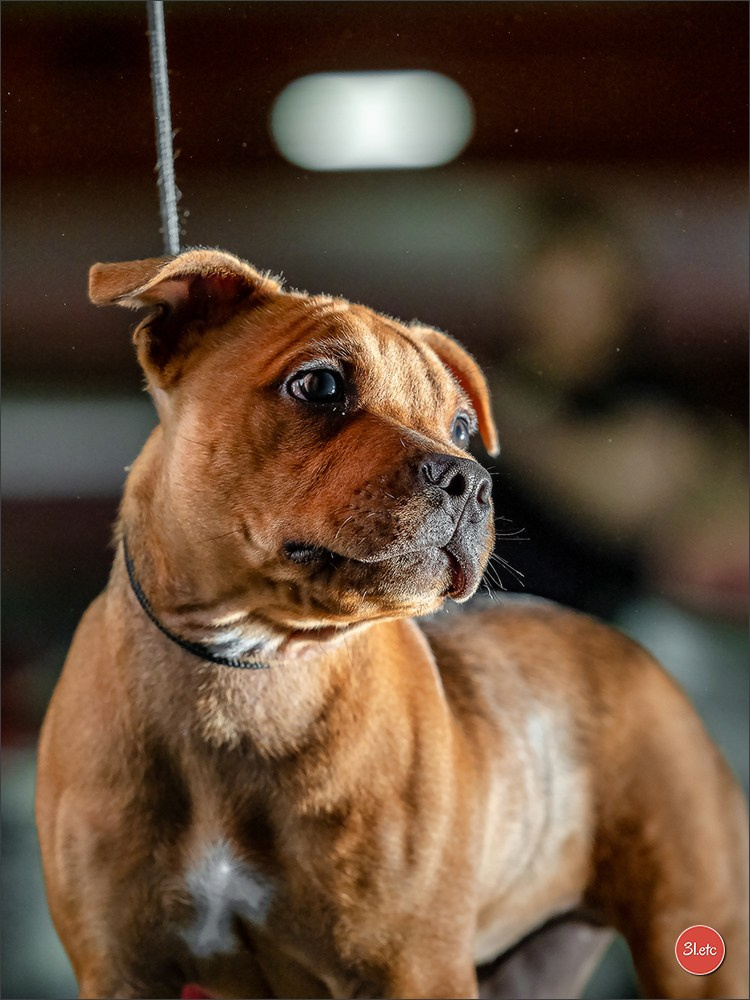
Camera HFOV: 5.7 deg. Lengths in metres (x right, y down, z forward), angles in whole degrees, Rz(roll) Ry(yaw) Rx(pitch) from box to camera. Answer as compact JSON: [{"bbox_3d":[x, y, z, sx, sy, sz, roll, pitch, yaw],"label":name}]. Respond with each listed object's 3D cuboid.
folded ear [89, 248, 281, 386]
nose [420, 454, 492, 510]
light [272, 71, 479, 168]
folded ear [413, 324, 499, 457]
[{"bbox_3d":[-0.092,-0.088,3.620,0.060,0.062,0.070,8,-6,45],"label":"folded ear"},{"bbox_3d":[0.038,-0.009,3.565,0.021,0.026,0.034,8,-6,45],"label":"nose"},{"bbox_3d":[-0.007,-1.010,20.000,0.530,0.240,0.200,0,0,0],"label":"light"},{"bbox_3d":[0.038,-0.053,3.680,0.050,0.063,0.042,8,-6,45],"label":"folded ear"}]

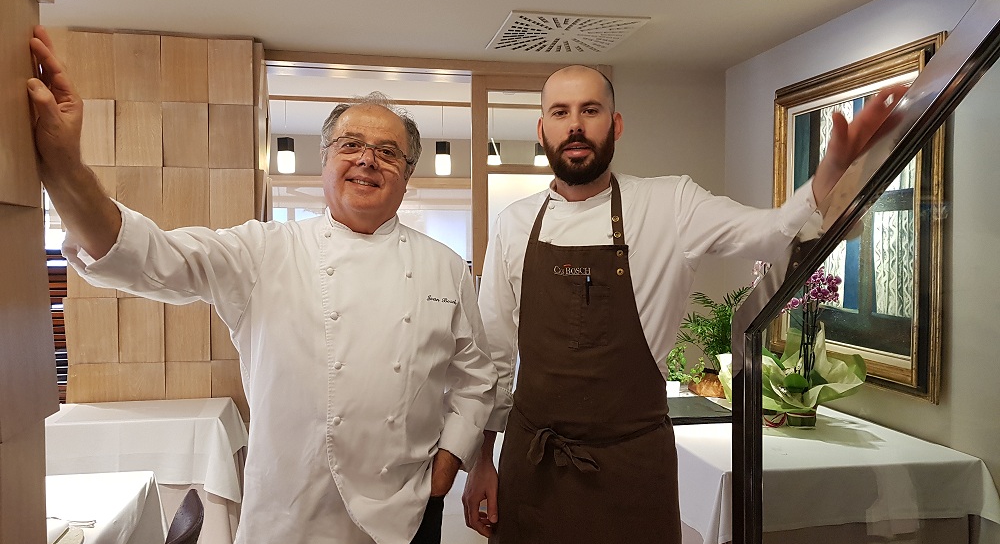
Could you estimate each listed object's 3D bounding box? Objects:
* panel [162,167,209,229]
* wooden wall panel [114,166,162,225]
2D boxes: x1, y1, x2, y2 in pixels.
[{"bbox_3d":[-1.471,-0.337,3.531,0.205,0.303,0.040,0,2,-11],"label":"panel"},{"bbox_3d":[-1.670,-0.338,3.491,0.200,0.303,0.040,0,2,-11],"label":"wooden wall panel"}]

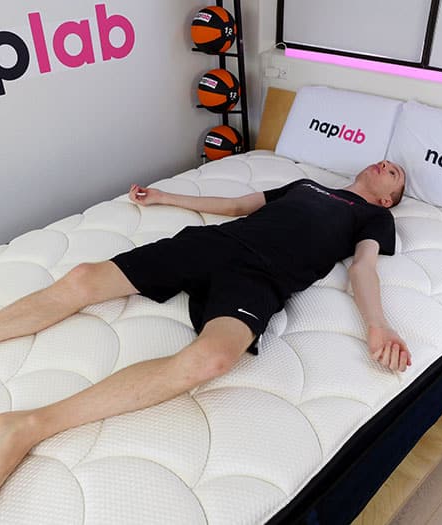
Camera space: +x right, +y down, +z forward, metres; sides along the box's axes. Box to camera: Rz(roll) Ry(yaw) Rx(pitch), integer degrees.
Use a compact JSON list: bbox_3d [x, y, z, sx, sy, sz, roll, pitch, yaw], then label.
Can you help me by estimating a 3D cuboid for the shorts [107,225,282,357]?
[{"bbox_3d":[-0.040,0.044,1.644,0.460,0.200,0.600,-26,40,-31],"label":"shorts"}]

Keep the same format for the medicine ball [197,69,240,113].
[{"bbox_3d":[-0.008,-0.964,2.733,0.235,0.235,0.235,-1,34,1],"label":"medicine ball"}]

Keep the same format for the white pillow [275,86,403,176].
[{"bbox_3d":[0.575,-0.651,2.474,0.150,0.410,0.670,-11,32,-43],"label":"white pillow"}]

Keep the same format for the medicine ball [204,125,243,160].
[{"bbox_3d":[0.022,-0.699,2.912,0.235,0.235,0.235,-1,34,1],"label":"medicine ball"}]

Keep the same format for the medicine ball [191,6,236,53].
[{"bbox_3d":[-0.035,-1.221,2.563,0.235,0.235,0.235,-1,34,1],"label":"medicine ball"}]

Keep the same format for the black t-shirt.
[{"bbox_3d":[0.300,-0.136,1.878,0.660,0.220,0.610,-26,40,-31],"label":"black t-shirt"}]

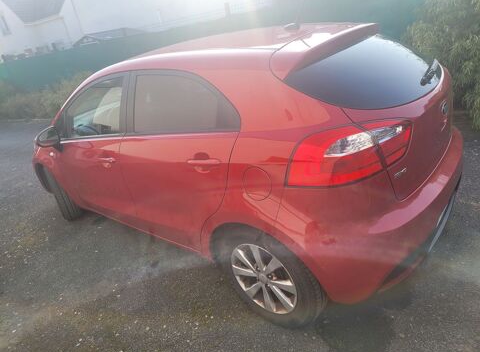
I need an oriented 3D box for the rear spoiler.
[{"bbox_3d":[0.553,-0.742,2.007,0.310,0.170,1.120,10,30,40],"label":"rear spoiler"}]

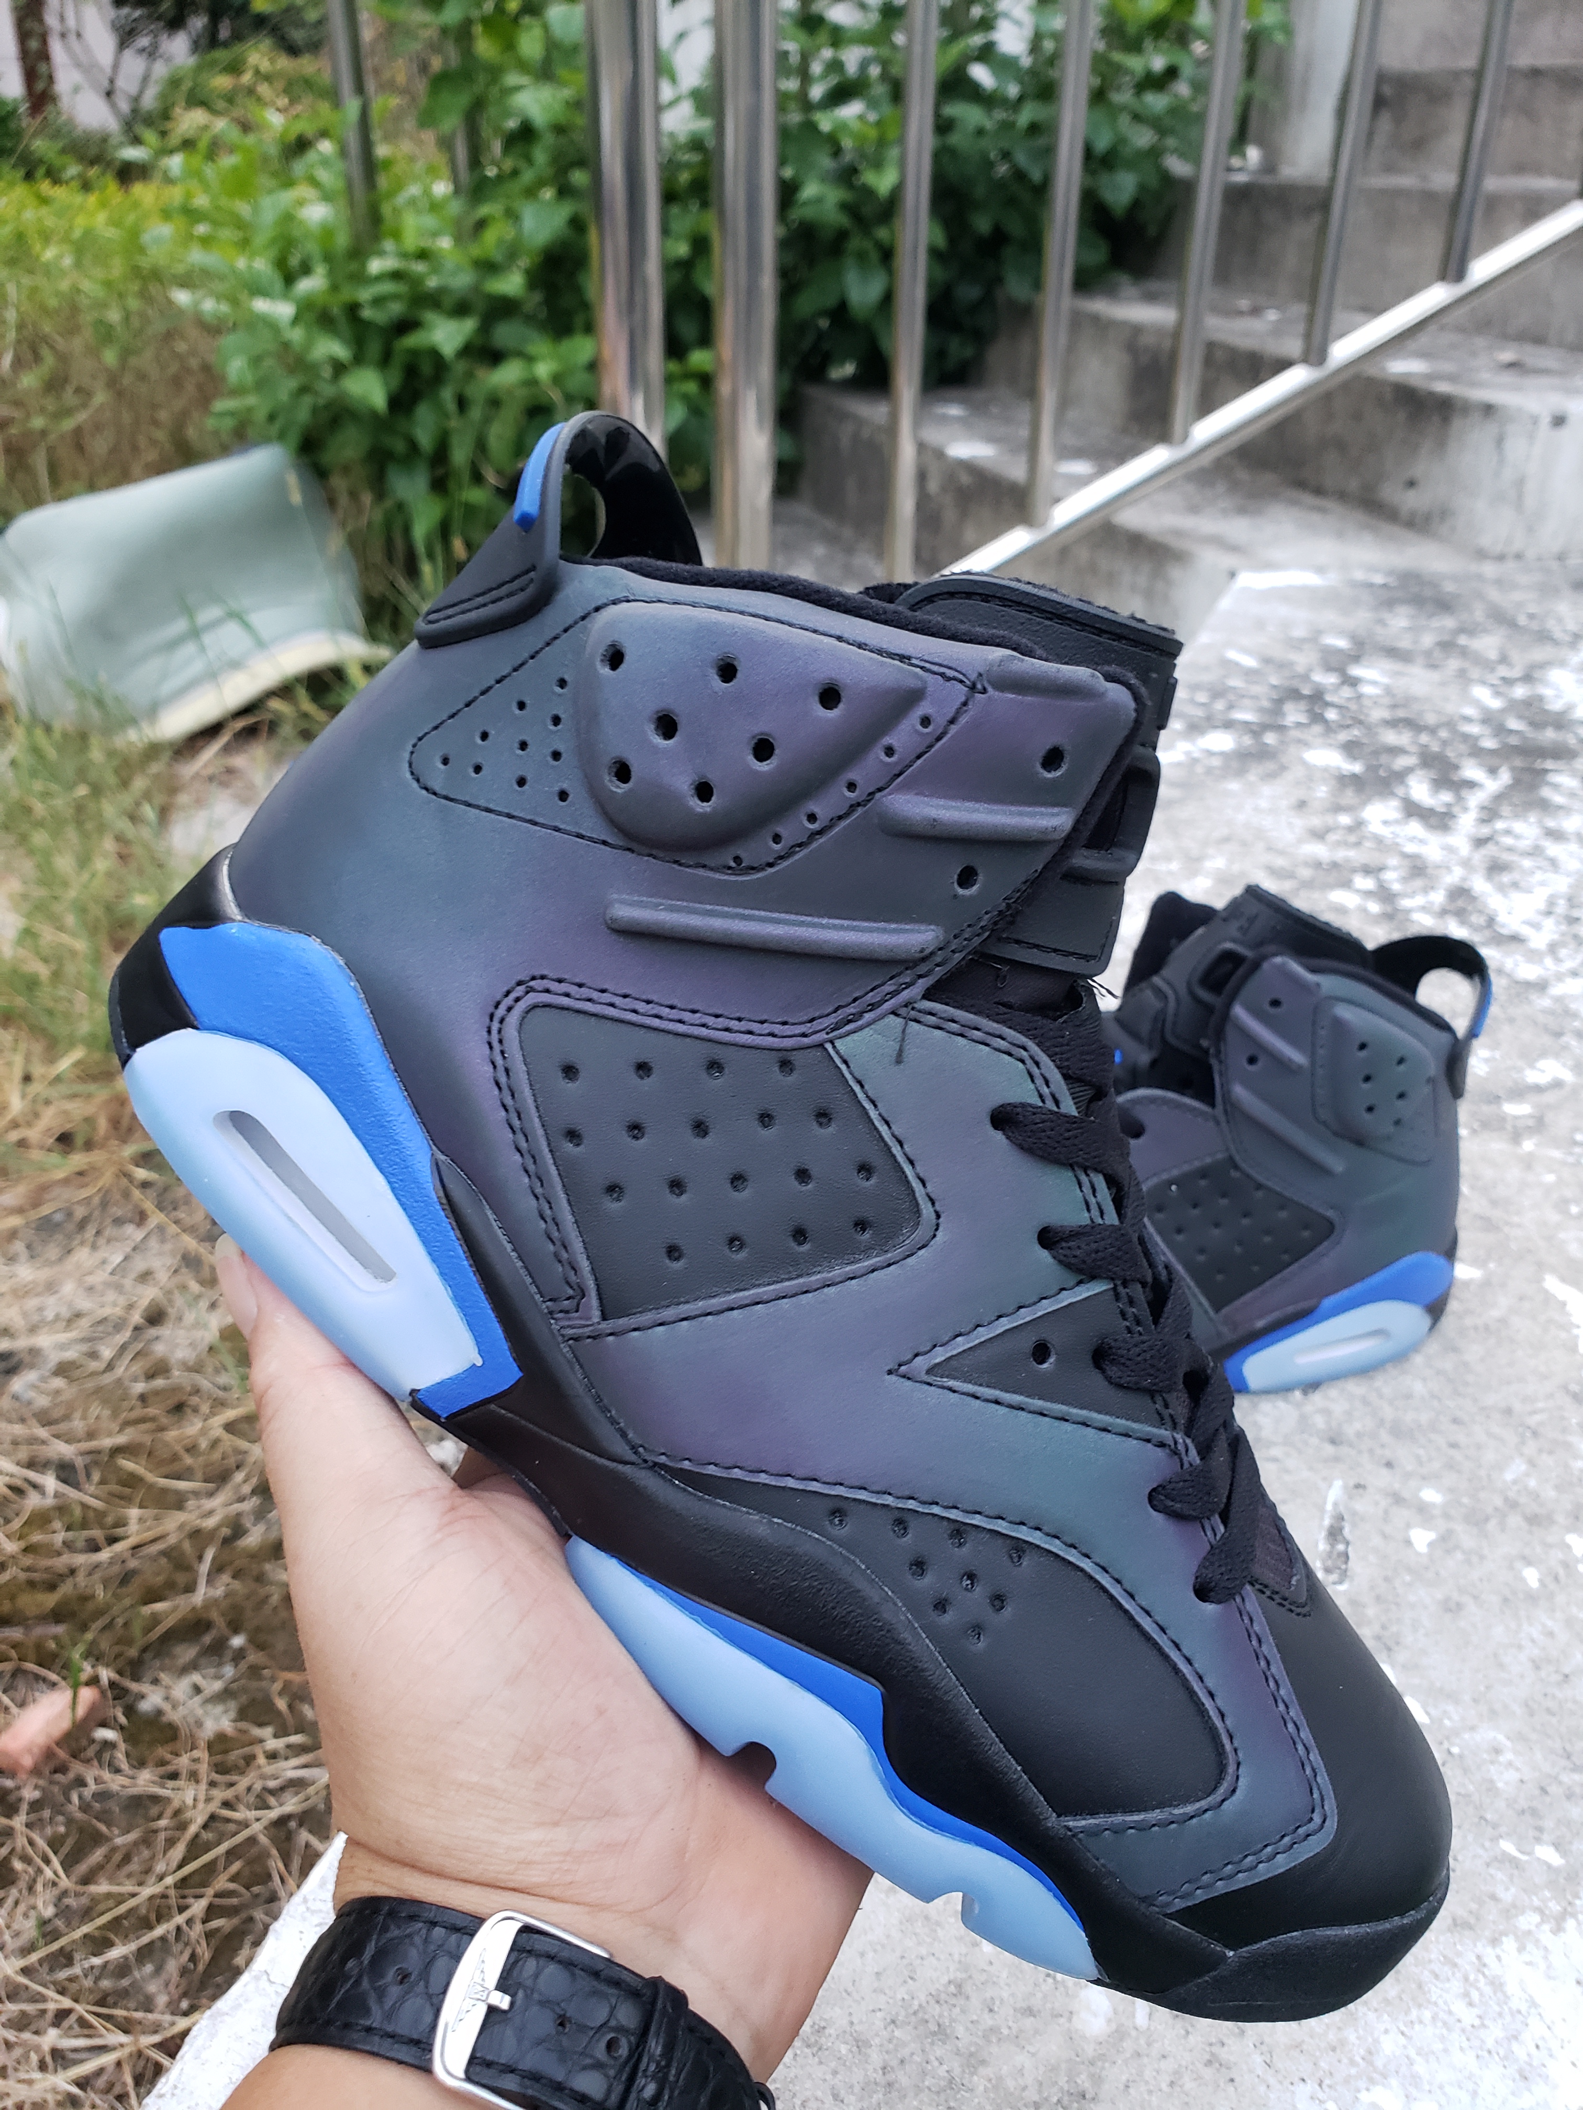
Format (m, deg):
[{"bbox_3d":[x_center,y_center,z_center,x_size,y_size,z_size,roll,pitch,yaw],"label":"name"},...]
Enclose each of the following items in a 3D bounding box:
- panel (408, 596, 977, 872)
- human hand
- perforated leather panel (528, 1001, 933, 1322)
[{"bbox_3d":[-0.015,-0.046,0.232,0.082,0.037,0.018,7,12,2],"label":"panel"},{"bbox_3d":[-0.044,0.093,0.251,0.107,0.104,0.143,4,59,-16],"label":"human hand"},{"bbox_3d":[-0.011,0.016,0.252,0.061,0.051,0.012,-2,12,-1],"label":"perforated leather panel"}]

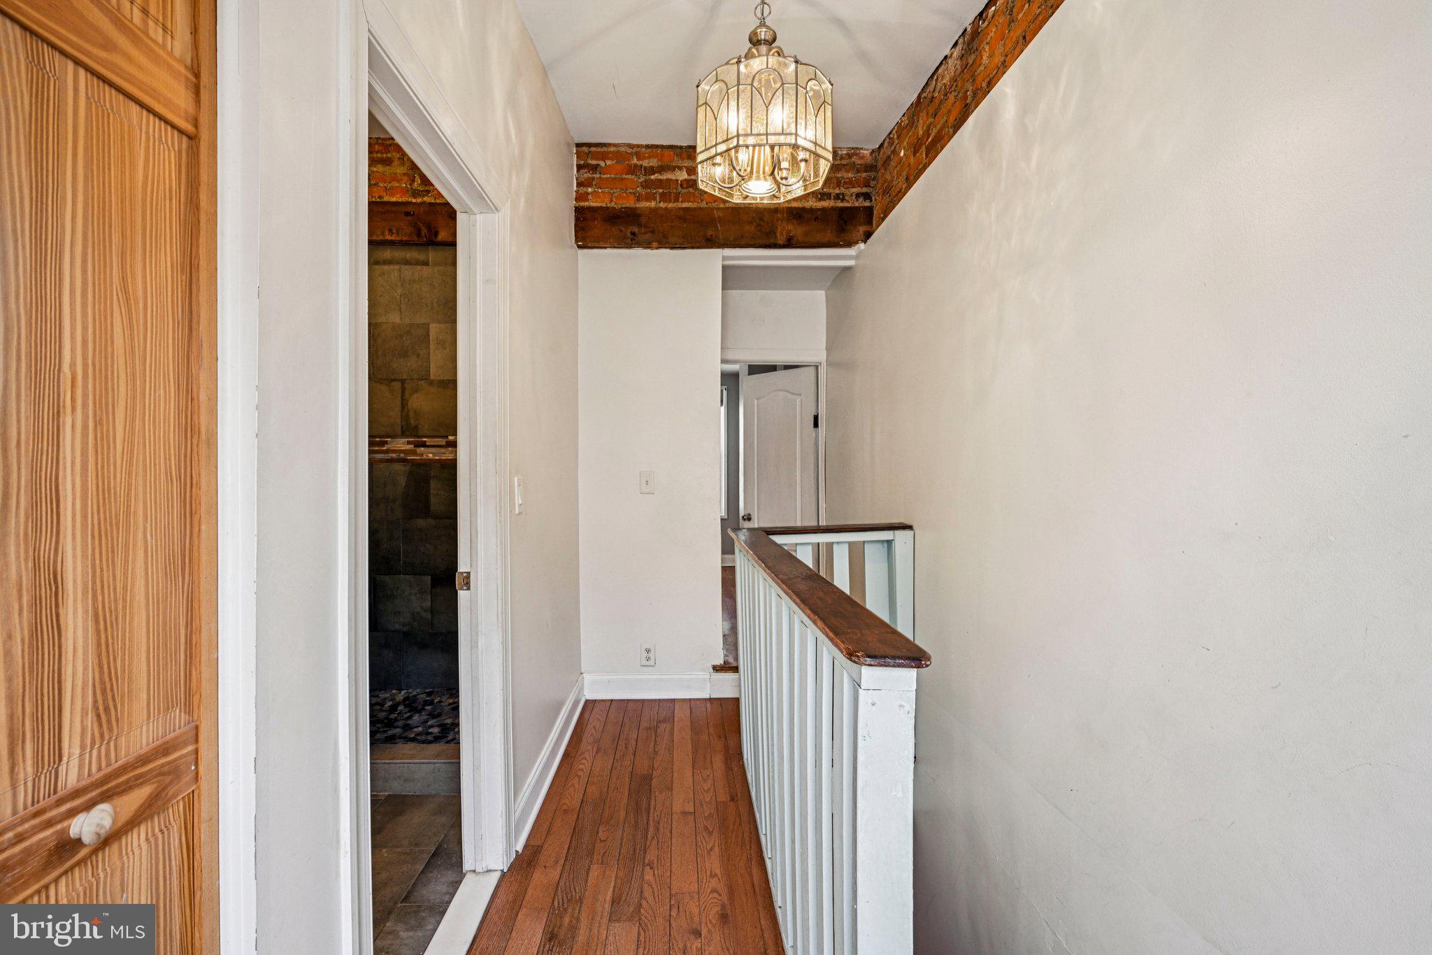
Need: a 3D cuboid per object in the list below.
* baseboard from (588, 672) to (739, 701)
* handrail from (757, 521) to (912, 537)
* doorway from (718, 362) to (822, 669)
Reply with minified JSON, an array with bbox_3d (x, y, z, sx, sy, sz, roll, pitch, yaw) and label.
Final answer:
[{"bbox_3d":[-0.262,1.083,3.315,0.840,0.142,0.020,0,1,-3],"label":"baseboard"},{"bbox_3d":[0.500,0.219,2.695,0.670,0.025,0.120,-1,1,-3],"label":"handrail"},{"bbox_3d":[0.355,0.140,4.200,0.690,1.820,0.130,0,1,-3],"label":"doorway"}]

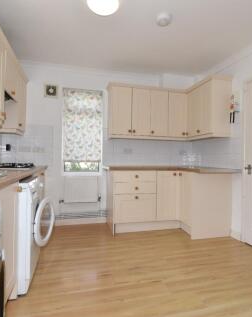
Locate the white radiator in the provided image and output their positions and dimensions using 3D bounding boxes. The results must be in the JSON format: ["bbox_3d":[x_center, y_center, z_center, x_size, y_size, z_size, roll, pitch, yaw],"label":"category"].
[{"bbox_3d":[-0.680,0.473,3.008,0.510,0.370,0.080,1,0,-16],"label":"white radiator"}]

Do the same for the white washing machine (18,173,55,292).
[{"bbox_3d":[-1.026,0.577,1.684,0.620,0.840,0.600,1,0,-16],"label":"white washing machine"}]

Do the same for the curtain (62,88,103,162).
[{"bbox_3d":[-0.660,-0.504,3.046,0.600,1.115,0.060,1,0,-16],"label":"curtain"}]

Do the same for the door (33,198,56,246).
[{"bbox_3d":[-0.740,0.566,1.775,0.075,0.400,0.400,1,0,0],"label":"door"}]

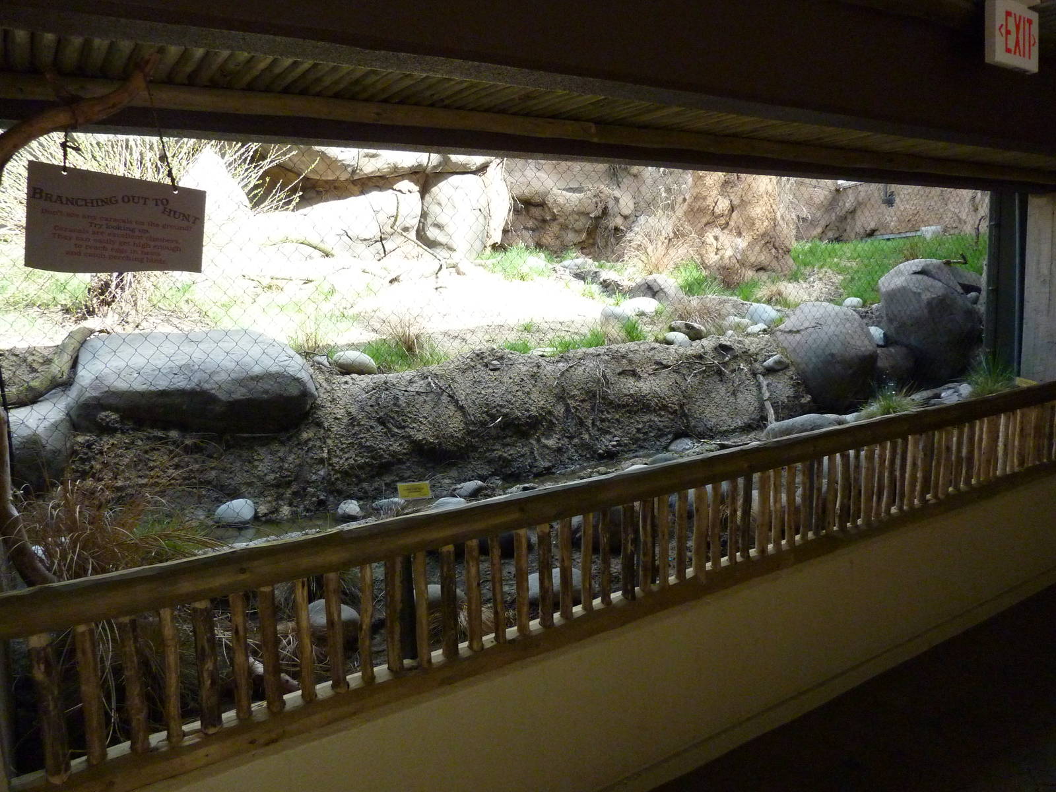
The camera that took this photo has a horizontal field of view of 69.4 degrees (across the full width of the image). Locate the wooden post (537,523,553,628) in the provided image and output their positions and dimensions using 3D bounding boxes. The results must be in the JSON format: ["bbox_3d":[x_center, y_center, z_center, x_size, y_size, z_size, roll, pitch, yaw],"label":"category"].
[{"bbox_3d":[0.049,0.506,2.175,0.040,0.299,0.040,-2,9,0],"label":"wooden post"}]

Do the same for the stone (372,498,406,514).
[{"bbox_3d":[-0.744,0.593,4.104,0.175,0.085,0.130,-3,8,-11],"label":"stone"}]

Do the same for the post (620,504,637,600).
[{"bbox_3d":[0.308,0.473,2.337,0.040,0.293,0.040,-2,9,0],"label":"post"}]

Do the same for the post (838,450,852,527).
[{"bbox_3d":[1.206,0.362,2.915,0.039,0.286,0.039,-7,9,-33],"label":"post"}]

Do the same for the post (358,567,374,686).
[{"bbox_3d":[-0.387,0.544,1.833,0.031,0.294,0.031,-7,10,-32],"label":"post"}]

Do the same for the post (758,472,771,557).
[{"bbox_3d":[0.819,0.407,2.656,0.042,0.293,0.042,-7,10,-32],"label":"post"}]

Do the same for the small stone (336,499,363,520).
[{"bbox_3d":[-0.936,0.597,4.015,0.135,0.111,0.130,-4,8,-14],"label":"small stone"}]

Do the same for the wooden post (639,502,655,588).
[{"bbox_3d":[0.356,0.443,2.296,0.039,0.265,0.039,-2,9,0],"label":"wooden post"}]

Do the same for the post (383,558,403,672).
[{"bbox_3d":[-0.329,0.532,1.869,0.039,0.289,0.039,-7,10,-32],"label":"post"}]

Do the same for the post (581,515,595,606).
[{"bbox_3d":[0.172,0.467,2.182,0.032,0.282,0.032,-2,9,0],"label":"post"}]

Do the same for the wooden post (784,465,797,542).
[{"bbox_3d":[0.941,0.377,2.731,0.033,0.277,0.033,-7,10,-32],"label":"wooden post"}]

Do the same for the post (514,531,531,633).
[{"bbox_3d":[-0.015,0.496,2.066,0.036,0.297,0.036,-2,9,0],"label":"post"}]

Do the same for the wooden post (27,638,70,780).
[{"bbox_3d":[-0.945,0.617,1.503,0.037,0.302,0.037,-7,9,-33],"label":"wooden post"}]

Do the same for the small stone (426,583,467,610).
[{"bbox_3d":[-0.300,0.709,2.680,0.170,0.080,0.120,-3,9,-7],"label":"small stone"}]

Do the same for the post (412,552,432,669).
[{"bbox_3d":[-0.273,0.549,1.974,0.035,0.305,0.035,-7,10,-32],"label":"post"}]

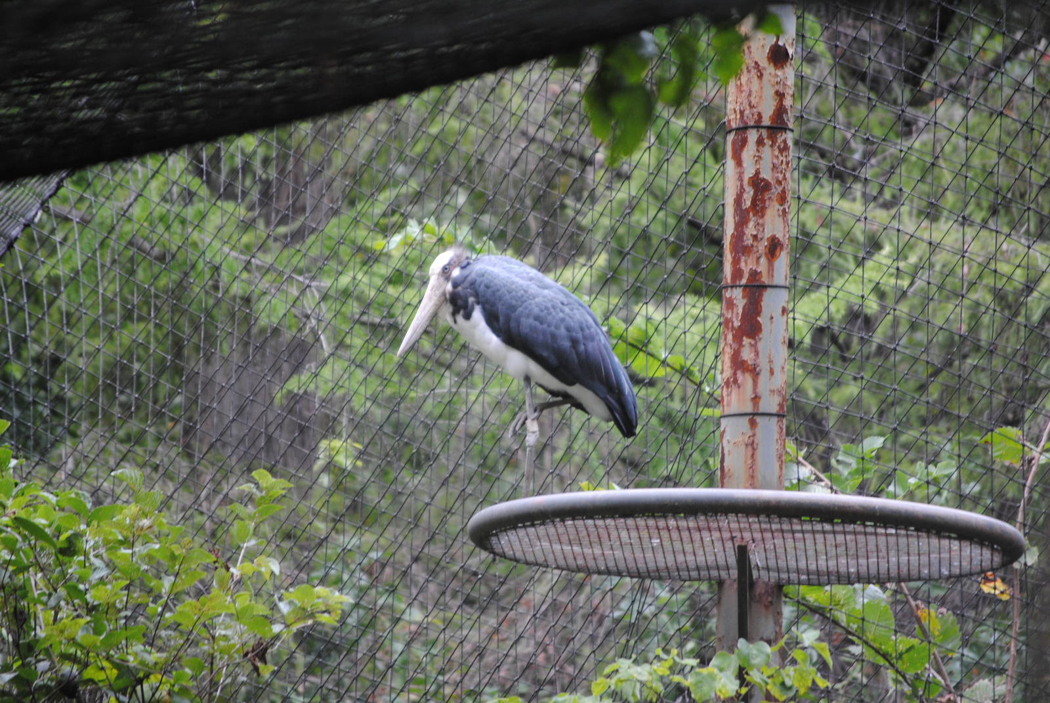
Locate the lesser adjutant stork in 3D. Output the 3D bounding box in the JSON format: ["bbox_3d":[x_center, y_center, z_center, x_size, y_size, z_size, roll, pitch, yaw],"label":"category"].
[{"bbox_3d":[-0.024,0.100,26.000,0.710,0.810,0.270,1,-7,3],"label":"lesser adjutant stork"}]

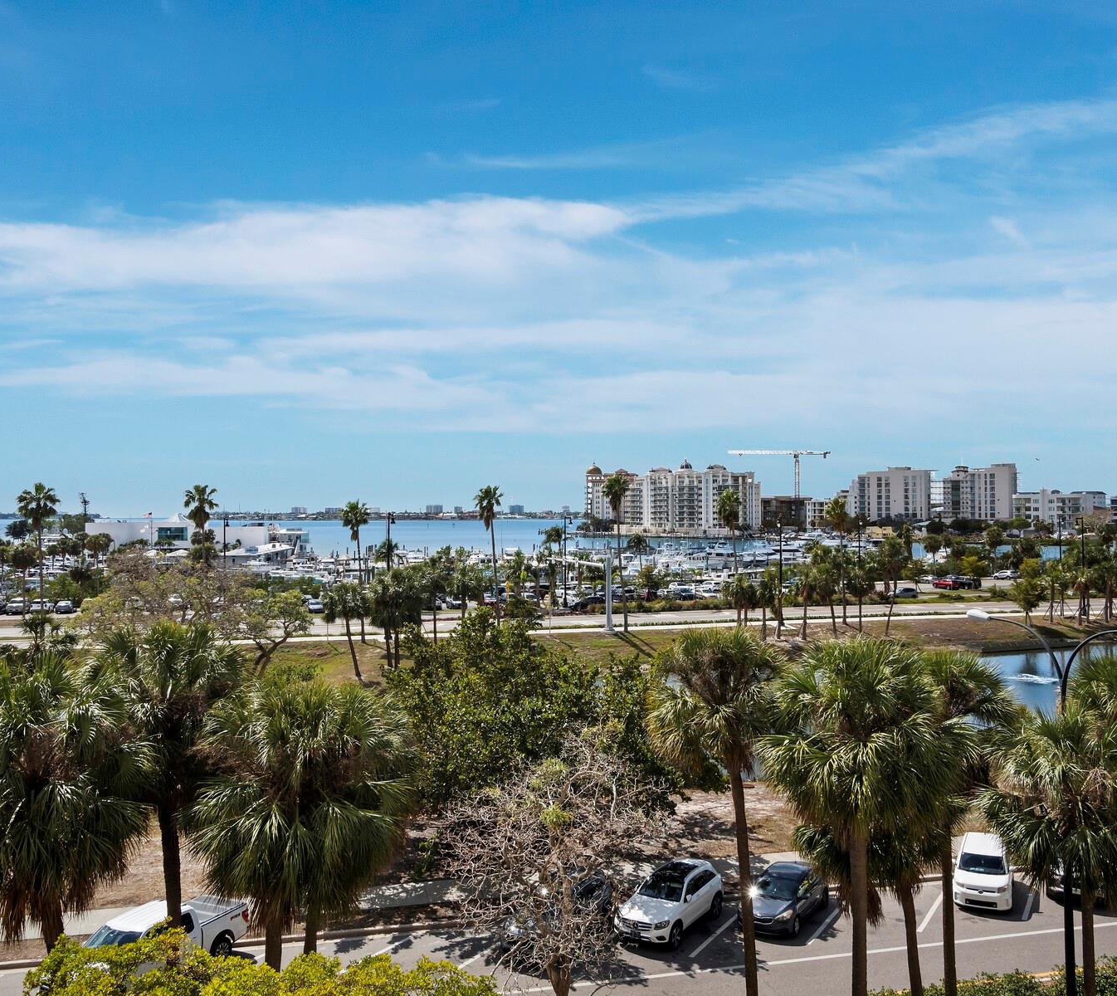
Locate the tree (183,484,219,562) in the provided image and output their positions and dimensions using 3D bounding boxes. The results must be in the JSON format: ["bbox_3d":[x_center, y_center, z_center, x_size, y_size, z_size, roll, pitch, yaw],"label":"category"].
[{"bbox_3d":[-37.295,6.785,103.904,3.600,16.600,3.600,0,-1,-20],"label":"tree"}]

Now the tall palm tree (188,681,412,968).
[{"bbox_3d":[-5.602,8.687,21.721,4.800,9.400,4.800,0,-1,-14],"label":"tall palm tree"}]

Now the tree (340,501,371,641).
[{"bbox_3d":[-21.485,7.777,105.387,3.200,14.900,3.200,0,-1,-11],"label":"tree"}]

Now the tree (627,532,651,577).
[{"bbox_3d":[15.577,11.553,192.836,4.700,10.270,4.700,0,-1,0],"label":"tree"}]

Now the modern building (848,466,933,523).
[{"bbox_3d":[196.630,1.673,590.045,46.000,39.210,26.000,-1,-1,30],"label":"modern building"}]

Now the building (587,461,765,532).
[{"bbox_3d":[72.632,-0.027,635.084,112.000,46.610,45.000,0,-1,18],"label":"building"}]

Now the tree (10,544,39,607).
[{"bbox_3d":[-65.087,10.418,121.507,3.210,9.460,3.210,1,-1,-28],"label":"tree"}]

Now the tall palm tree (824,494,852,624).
[{"bbox_3d":[33.159,7.425,118.682,3.300,15.350,3.300,0,-1,16],"label":"tall palm tree"}]

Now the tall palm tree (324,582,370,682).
[{"bbox_3d":[-16.877,10.650,79.439,3.490,7.910,3.490,0,-1,-12],"label":"tall palm tree"}]

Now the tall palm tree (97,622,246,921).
[{"bbox_3d":[-7.417,7.857,19.200,3.100,10.924,3.100,0,-1,0],"label":"tall palm tree"}]

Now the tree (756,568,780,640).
[{"bbox_3d":[22.265,11.240,106.000,2.600,7.715,2.600,0,-1,0],"label":"tree"}]

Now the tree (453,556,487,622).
[{"bbox_3d":[-10.911,11.389,122.830,3.800,8.200,3.800,0,-1,0],"label":"tree"}]

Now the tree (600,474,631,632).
[{"bbox_3d":[6.262,6.090,109.500,3.300,17.419,3.300,0,-1,0],"label":"tree"}]

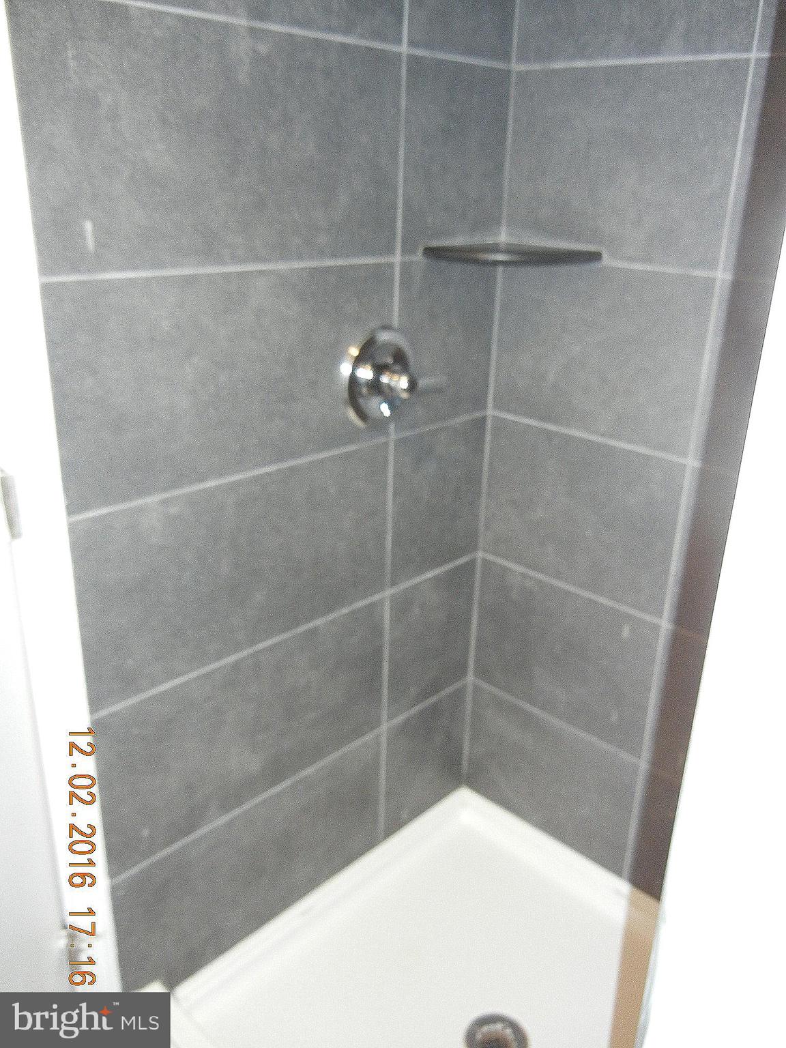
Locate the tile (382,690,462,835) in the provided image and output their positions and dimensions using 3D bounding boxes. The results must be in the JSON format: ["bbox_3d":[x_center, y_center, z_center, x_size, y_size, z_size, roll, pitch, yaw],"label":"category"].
[{"bbox_3d":[0.072,0.513,1.991,0.010,0.283,0.273,21,29,40],"label":"tile"}]

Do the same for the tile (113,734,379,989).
[{"bbox_3d":[-0.239,0.622,1.690,0.010,0.283,0.611,21,29,40],"label":"tile"}]

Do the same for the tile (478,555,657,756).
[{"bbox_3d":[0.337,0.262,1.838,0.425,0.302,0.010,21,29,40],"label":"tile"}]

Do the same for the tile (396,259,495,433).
[{"bbox_3d":[0.097,-0.333,1.657,0.010,0.302,0.273,21,29,40],"label":"tile"}]

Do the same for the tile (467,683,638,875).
[{"bbox_3d":[0.326,0.535,1.937,0.421,0.280,0.010,21,28,39],"label":"tile"}]

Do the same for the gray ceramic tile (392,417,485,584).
[{"bbox_3d":[0.088,-0.047,1.759,0.010,0.301,0.273,21,28,39],"label":"gray ceramic tile"}]

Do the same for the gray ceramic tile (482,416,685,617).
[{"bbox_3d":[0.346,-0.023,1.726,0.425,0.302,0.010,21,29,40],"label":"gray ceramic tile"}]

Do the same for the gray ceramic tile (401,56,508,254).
[{"bbox_3d":[0.106,-0.615,1.537,0.010,0.301,0.273,21,28,39],"label":"gray ceramic tile"}]

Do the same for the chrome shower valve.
[{"bbox_3d":[0.013,-0.241,1.521,0.080,0.164,0.180,21,28,39],"label":"chrome shower valve"}]

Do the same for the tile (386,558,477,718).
[{"bbox_3d":[0.079,0.237,1.870,0.010,0.301,0.273,21,28,39],"label":"tile"}]

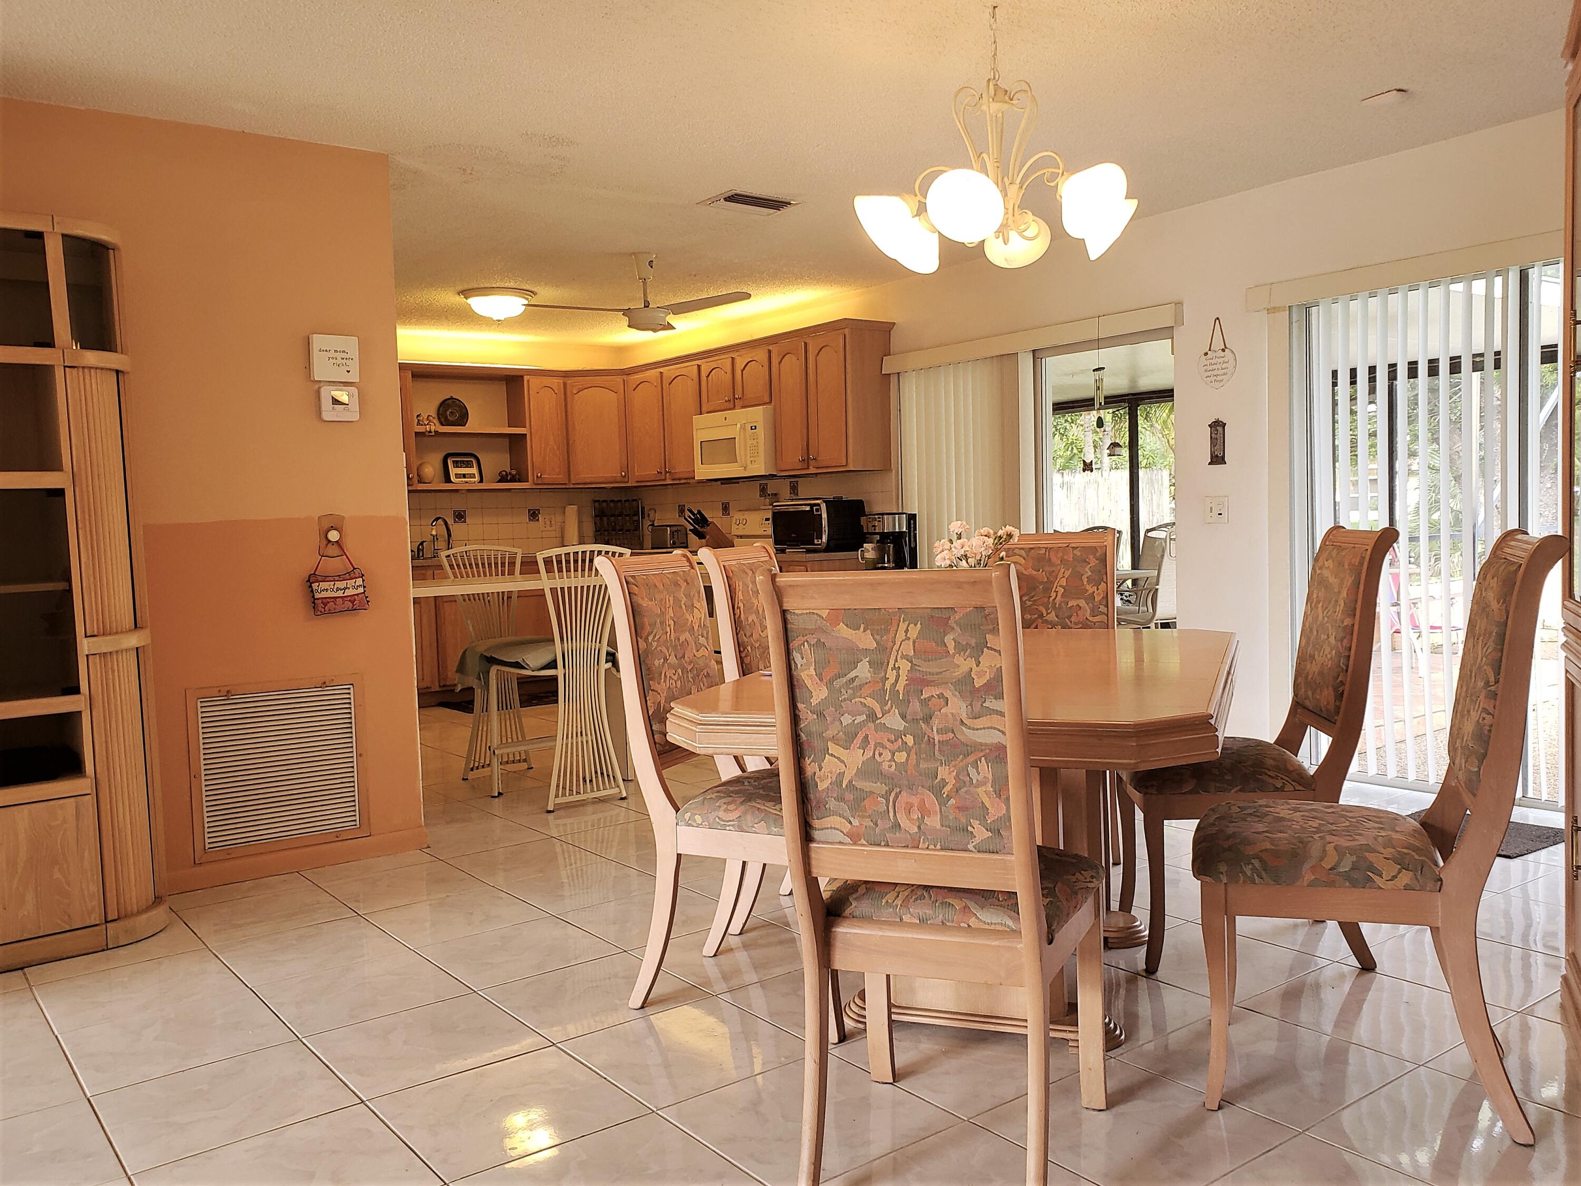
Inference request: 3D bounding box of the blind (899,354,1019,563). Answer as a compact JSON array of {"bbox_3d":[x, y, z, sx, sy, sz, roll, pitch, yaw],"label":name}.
[{"bbox_3d":[0.882,-0.278,6.177,0.070,1.930,0.810,-5,5,-41],"label":"blind"}]

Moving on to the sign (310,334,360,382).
[{"bbox_3d":[-1.547,-0.798,4.030,0.150,0.152,0.038,-4,4,-38],"label":"sign"}]

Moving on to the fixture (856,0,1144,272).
[{"bbox_3d":[0.541,-1.184,3.097,0.710,0.670,0.710,-1,4,10],"label":"fixture"}]

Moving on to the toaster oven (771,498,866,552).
[{"bbox_3d":[0.165,-0.370,6.718,0.340,0.285,0.460,-5,5,-41],"label":"toaster oven"}]

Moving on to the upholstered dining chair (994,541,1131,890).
[{"bbox_3d":[0.770,0.352,3.568,0.470,1.045,0.600,-1,3,18],"label":"upholstered dining chair"}]

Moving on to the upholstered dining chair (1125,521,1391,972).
[{"bbox_3d":[1.165,0.372,3.038,0.607,1.070,0.475,-1,4,8],"label":"upholstered dining chair"}]

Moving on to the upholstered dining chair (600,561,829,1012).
[{"bbox_3d":[-0.084,0.429,2.829,0.607,1.070,0.475,0,4,23],"label":"upholstered dining chair"}]

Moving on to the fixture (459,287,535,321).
[{"bbox_3d":[-1.615,-1.585,6.577,0.420,0.159,0.420,-5,5,-37],"label":"fixture"}]

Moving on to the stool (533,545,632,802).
[{"bbox_3d":[-0.958,0.324,4.964,0.450,1.050,0.480,-4,4,-38],"label":"stool"}]

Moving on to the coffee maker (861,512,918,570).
[{"bbox_3d":[0.528,-0.271,6.350,0.250,0.320,0.190,-4,4,-38],"label":"coffee maker"}]

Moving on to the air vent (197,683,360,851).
[{"bbox_3d":[-1.704,0.580,3.985,0.495,0.505,0.025,-5,5,-37],"label":"air vent"}]

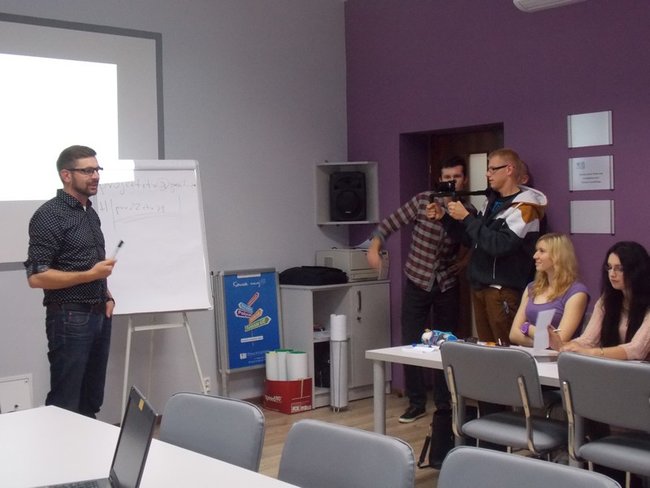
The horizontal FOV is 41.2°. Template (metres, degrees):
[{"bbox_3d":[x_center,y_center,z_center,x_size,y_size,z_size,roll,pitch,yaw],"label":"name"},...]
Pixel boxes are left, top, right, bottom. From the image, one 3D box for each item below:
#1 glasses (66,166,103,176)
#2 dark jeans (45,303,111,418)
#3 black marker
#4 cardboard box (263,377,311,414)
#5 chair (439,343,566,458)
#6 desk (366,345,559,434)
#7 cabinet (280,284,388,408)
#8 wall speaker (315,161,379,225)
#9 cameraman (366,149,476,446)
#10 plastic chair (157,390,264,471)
[{"bbox_3d":[-1.188,-0.355,4.250,0.140,0.045,0.140,0,3,34],"label":"glasses"},{"bbox_3d":[-1.237,0.805,4.300,0.270,1.000,0.360,1,3,40],"label":"dark jeans"},{"bbox_3d":[-0.993,0.043,4.120,0.020,0.140,0.020,27,6,-18],"label":"black marker"},{"bbox_3d":[-0.270,1.122,6.480,0.260,0.235,0.290,-3,3,-39],"label":"cardboard box"},{"bbox_3d":[0.891,0.891,3.940,0.530,0.850,0.510,-3,3,-41],"label":"chair"},{"bbox_3d":[0.919,0.932,4.348,0.700,0.735,1.300,-3,3,-41],"label":"desk"},{"bbox_3d":[0.085,0.764,6.874,0.790,0.905,0.430,-3,3,-39],"label":"cabinet"},{"bbox_3d":[0.187,-0.419,7.170,0.500,0.490,0.360,-1,2,6],"label":"wall speaker"},{"bbox_3d":[0.674,0.325,6.100,0.720,1.820,0.460,0,2,18],"label":"cameraman"},{"bbox_3d":[-0.550,0.966,2.796,0.510,0.850,0.530,1,3,42],"label":"plastic chair"}]

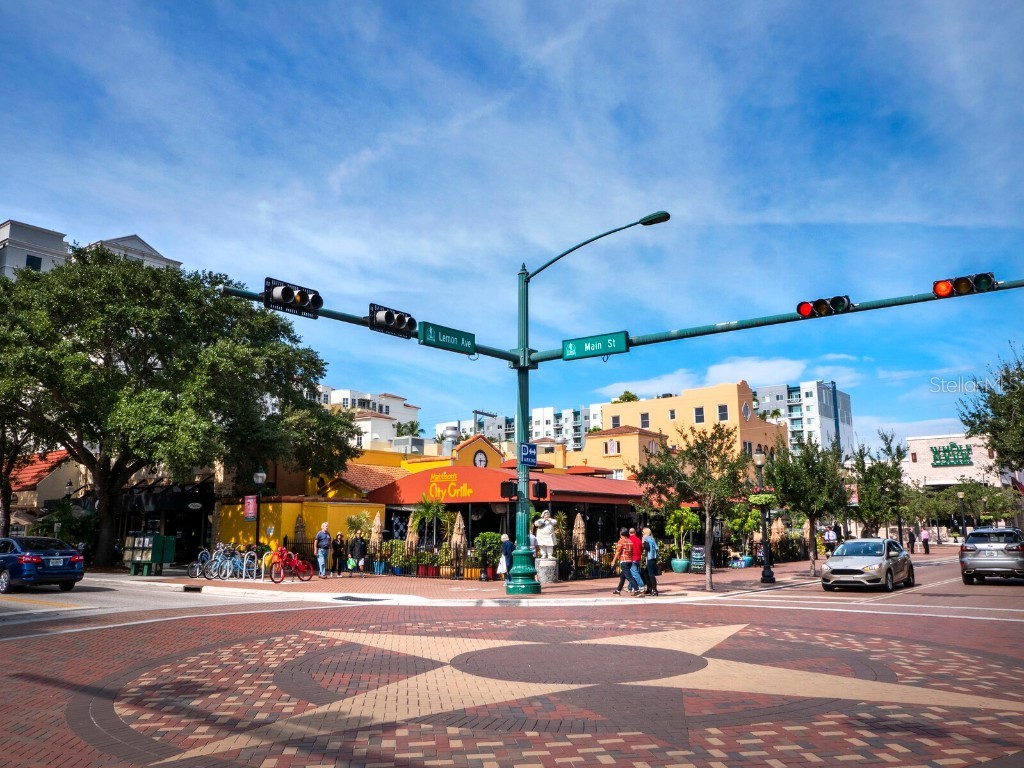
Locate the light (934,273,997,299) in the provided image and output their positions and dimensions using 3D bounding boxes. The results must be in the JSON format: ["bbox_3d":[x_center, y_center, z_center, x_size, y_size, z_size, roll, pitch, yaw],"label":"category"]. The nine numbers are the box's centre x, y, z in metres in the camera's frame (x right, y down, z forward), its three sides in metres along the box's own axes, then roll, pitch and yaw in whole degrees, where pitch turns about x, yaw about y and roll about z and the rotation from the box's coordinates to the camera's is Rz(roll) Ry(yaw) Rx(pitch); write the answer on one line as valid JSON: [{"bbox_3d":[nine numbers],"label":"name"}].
[{"bbox_3d":[8.591,-1.867,15.750,1.070,0.360,0.400,-8,-13,37],"label":"light"}]

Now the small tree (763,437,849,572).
[{"bbox_3d":[10.690,4.392,30.163,2.906,5.129,2.906,-2,-10,8],"label":"small tree"}]

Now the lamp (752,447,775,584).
[{"bbox_3d":[7.847,4.012,25.752,0.450,4.243,0.450,-8,-13,37],"label":"lamp"}]

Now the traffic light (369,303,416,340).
[{"bbox_3d":[-2.652,-1.396,18.350,0.420,0.585,1.270,-8,-13,37],"label":"traffic light"}]

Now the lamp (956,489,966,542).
[{"bbox_3d":[29.012,8.758,53.264,0.450,4.243,0.450,-8,-13,37],"label":"lamp"}]

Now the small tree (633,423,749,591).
[{"bbox_3d":[5.111,3.474,23.715,3.207,4.746,3.047,-2,-10,8],"label":"small tree"}]

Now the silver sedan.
[{"bbox_3d":[10.953,5.505,25.378,1.850,1.470,4.500,-8,-13,37],"label":"silver sedan"}]

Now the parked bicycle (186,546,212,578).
[{"bbox_3d":[-10.278,6.059,28.294,0.600,1.060,1.720,-8,-13,37],"label":"parked bicycle"}]

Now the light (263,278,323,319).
[{"bbox_3d":[-4.306,-1.677,16.250,0.420,0.585,1.270,-8,-13,37],"label":"light"}]

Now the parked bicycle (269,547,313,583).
[{"bbox_3d":[-7.089,5.846,26.692,0.580,1.060,1.660,-8,-13,37],"label":"parked bicycle"}]

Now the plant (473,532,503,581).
[{"bbox_3d":[-0.845,5.932,28.610,0.979,1.648,0.928,0,-10,0],"label":"plant"}]

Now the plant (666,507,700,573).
[{"bbox_3d":[6.760,6.213,33.086,1.369,2.571,1.309,0,-10,0],"label":"plant"}]

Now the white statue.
[{"bbox_3d":[1.125,4.935,27.199,0.729,1.557,0.550,0,-10,-1],"label":"white statue"}]

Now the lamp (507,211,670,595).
[{"bbox_3d":[2.019,0.591,22.117,5.140,9.893,0.949,-7,-12,35],"label":"lamp"}]

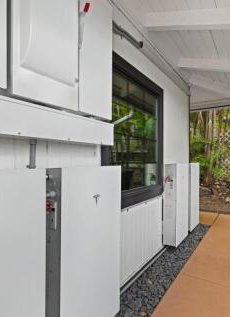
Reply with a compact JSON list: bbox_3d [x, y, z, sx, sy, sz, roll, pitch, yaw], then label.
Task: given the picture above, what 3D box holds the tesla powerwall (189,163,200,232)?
[{"bbox_3d":[1.310,0.638,3.687,0.180,1.103,0.607,0,0,34],"label":"tesla powerwall"}]

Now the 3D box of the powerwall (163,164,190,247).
[{"bbox_3d":[0.909,0.633,3.093,0.180,1.103,0.607,0,0,34],"label":"powerwall"}]

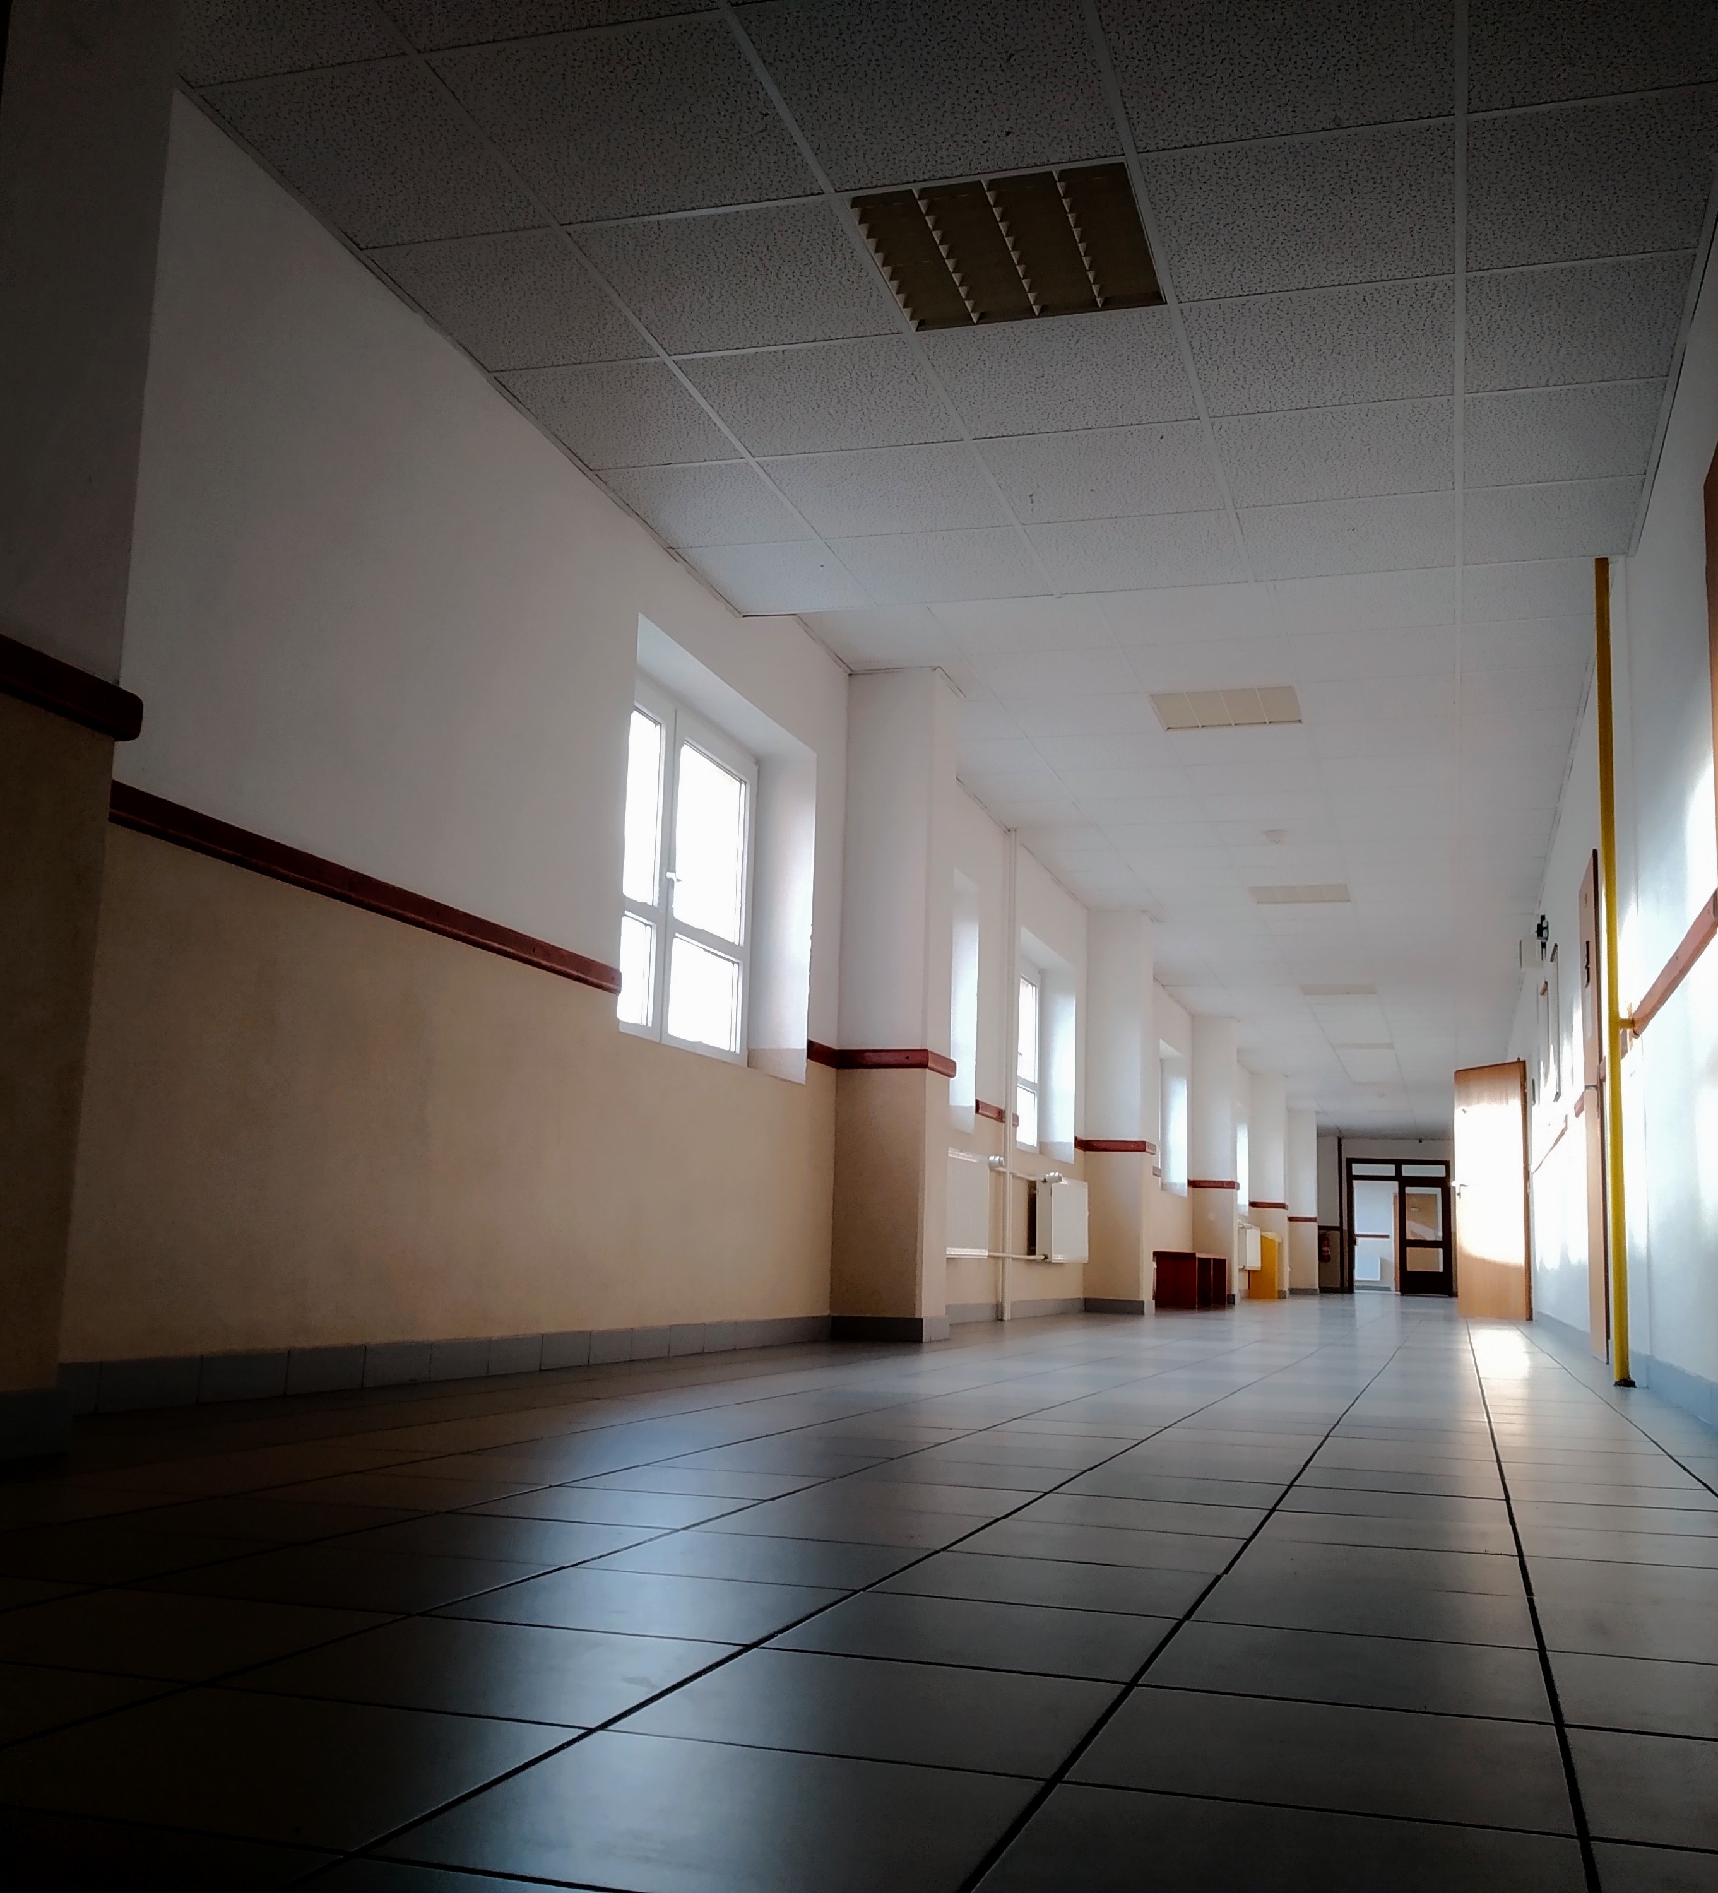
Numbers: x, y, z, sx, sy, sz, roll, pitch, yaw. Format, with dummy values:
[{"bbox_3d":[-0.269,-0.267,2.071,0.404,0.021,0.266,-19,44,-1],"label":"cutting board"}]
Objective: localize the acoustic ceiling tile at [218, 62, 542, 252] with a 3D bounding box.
[{"bbox_3d":[-0.960,-1.602,3.885,0.460,0.016,0.600,-1,-10,17],"label":"acoustic ceiling tile"}]

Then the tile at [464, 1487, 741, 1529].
[{"bbox_3d":[-0.304,0.692,2.323,0.298,0.010,0.293,-1,-10,17],"label":"tile"}]

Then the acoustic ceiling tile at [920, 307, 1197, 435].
[{"bbox_3d":[0.522,-1.447,4.792,0.620,0.016,0.612,-1,-10,17],"label":"acoustic ceiling tile"}]

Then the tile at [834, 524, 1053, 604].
[{"bbox_3d":[0.263,-1.175,5.855,0.602,0.017,0.580,-1,-11,17],"label":"tile"}]

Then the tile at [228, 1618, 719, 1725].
[{"bbox_3d":[-0.270,0.542,1.416,0.298,0.010,0.293,-1,-10,17],"label":"tile"}]

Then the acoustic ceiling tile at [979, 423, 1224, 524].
[{"bbox_3d":[0.691,-1.313,5.274,0.605,0.016,0.600,-1,-10,17],"label":"acoustic ceiling tile"}]

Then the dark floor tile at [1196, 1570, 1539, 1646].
[{"bbox_3d":[0.476,0.628,1.786,0.298,0.010,0.295,-1,-10,17],"label":"dark floor tile"}]

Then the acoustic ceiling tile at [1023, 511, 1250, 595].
[{"bbox_3d":[0.889,-1.239,5.964,0.620,0.016,0.612,-1,-10,17],"label":"acoustic ceiling tile"}]

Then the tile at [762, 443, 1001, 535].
[{"bbox_3d":[0.099,-1.268,5.318,0.600,0.018,0.600,-1,-10,17],"label":"tile"}]

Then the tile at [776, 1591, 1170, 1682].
[{"bbox_3d":[0.102,0.576,1.575,0.293,0.010,0.285,-1,-10,17],"label":"tile"}]

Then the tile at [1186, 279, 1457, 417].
[{"bbox_3d":[1.104,-1.427,4.515,0.605,0.016,0.600,-1,-10,17],"label":"tile"}]

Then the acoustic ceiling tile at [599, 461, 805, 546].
[{"bbox_3d":[-0.422,-1.293,5.617,0.460,0.016,0.600,-1,-10,17],"label":"acoustic ceiling tile"}]

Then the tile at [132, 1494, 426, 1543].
[{"bbox_3d":[-0.678,0.650,2.139,0.298,0.010,0.293,-1,-10,17],"label":"tile"}]

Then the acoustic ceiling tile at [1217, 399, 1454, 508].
[{"bbox_3d":[1.251,-1.290,4.964,0.600,0.018,0.600,-1,-10,17],"label":"acoustic ceiling tile"}]

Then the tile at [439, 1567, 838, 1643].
[{"bbox_3d":[-0.185,0.589,1.686,0.298,0.010,0.295,-1,-10,17],"label":"tile"}]

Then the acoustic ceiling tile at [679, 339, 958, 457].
[{"bbox_3d":[-0.078,-1.367,4.751,0.600,0.018,0.600,-1,-10,17],"label":"acoustic ceiling tile"}]

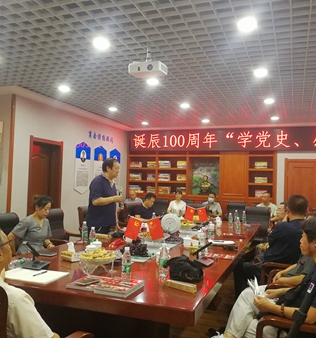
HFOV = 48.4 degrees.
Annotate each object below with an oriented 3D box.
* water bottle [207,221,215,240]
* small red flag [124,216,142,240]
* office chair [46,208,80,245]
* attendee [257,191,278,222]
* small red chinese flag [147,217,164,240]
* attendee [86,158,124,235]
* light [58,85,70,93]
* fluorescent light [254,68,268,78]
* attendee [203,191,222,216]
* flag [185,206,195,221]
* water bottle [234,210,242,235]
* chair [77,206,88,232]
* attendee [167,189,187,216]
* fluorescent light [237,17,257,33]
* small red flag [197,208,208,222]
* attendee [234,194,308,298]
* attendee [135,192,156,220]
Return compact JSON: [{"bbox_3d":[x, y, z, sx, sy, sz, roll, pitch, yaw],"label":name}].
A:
[{"bbox_3d":[0.630,0.717,4.090,0.064,0.225,0.064,1,-2,21],"label":"water bottle"},{"bbox_3d":[-0.248,0.604,3.550,0.130,0.220,0.030,15,0,11],"label":"small red flag"},{"bbox_3d":[-1.158,1.018,4.351,0.650,1.040,0.600,1,-2,28],"label":"office chair"},{"bbox_3d":[2.209,1.129,7.150,0.520,1.270,0.750,0,-3,25],"label":"attendee"},{"bbox_3d":[-0.025,0.612,3.550,0.140,0.220,0.030,-14,-5,11],"label":"small red chinese flag"},{"bbox_3d":[-0.734,0.713,4.760,0.480,1.710,0.500,1,-2,21],"label":"attendee"},{"bbox_3d":[-1.503,-1.293,5.646,0.175,0.050,0.175,1,-2,21],"label":"light"},{"bbox_3d":[1.327,-1.238,4.525,0.175,0.050,0.175,1,-2,21],"label":"fluorescent light"},{"bbox_3d":[1.117,1.115,7.200,0.520,1.260,0.750,0,-3,16],"label":"attendee"},{"bbox_3d":[0.449,0.632,4.955,0.140,0.205,0.040,1,-2,21],"label":"flag"},{"bbox_3d":[1.097,0.780,4.800,0.066,0.230,0.066,0,-3,21],"label":"water bottle"},{"bbox_3d":[-0.848,1.071,5.452,0.650,1.040,0.600,1,-2,23],"label":"chair"},{"bbox_3d":[0.419,1.079,7.408,0.460,1.260,0.750,1,-2,13],"label":"attendee"},{"bbox_3d":[0.818,-1.317,3.208,0.175,0.050,0.175,0,-3,21],"label":"fluorescent light"},{"bbox_3d":[0.697,0.722,5.450,0.135,0.215,0.030,-14,-5,11],"label":"small red flag"},{"bbox_3d":[1.161,0.925,3.500,0.800,1.310,0.560,-1,-3,37],"label":"attendee"},{"bbox_3d":[-0.162,1.028,6.079,0.750,1.220,0.500,1,-3,31],"label":"attendee"}]

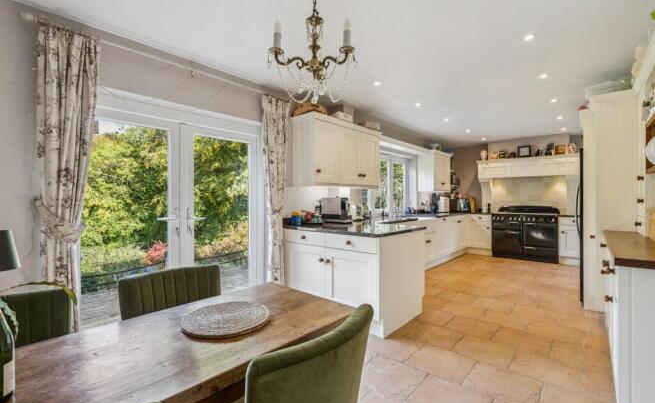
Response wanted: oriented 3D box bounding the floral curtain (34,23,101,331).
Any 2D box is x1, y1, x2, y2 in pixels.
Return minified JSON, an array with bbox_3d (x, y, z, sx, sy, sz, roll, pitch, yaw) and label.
[{"bbox_3d":[-1.737,0.040,1.972,0.140,2.330,0.325,0,0,42],"label":"floral curtain"}]

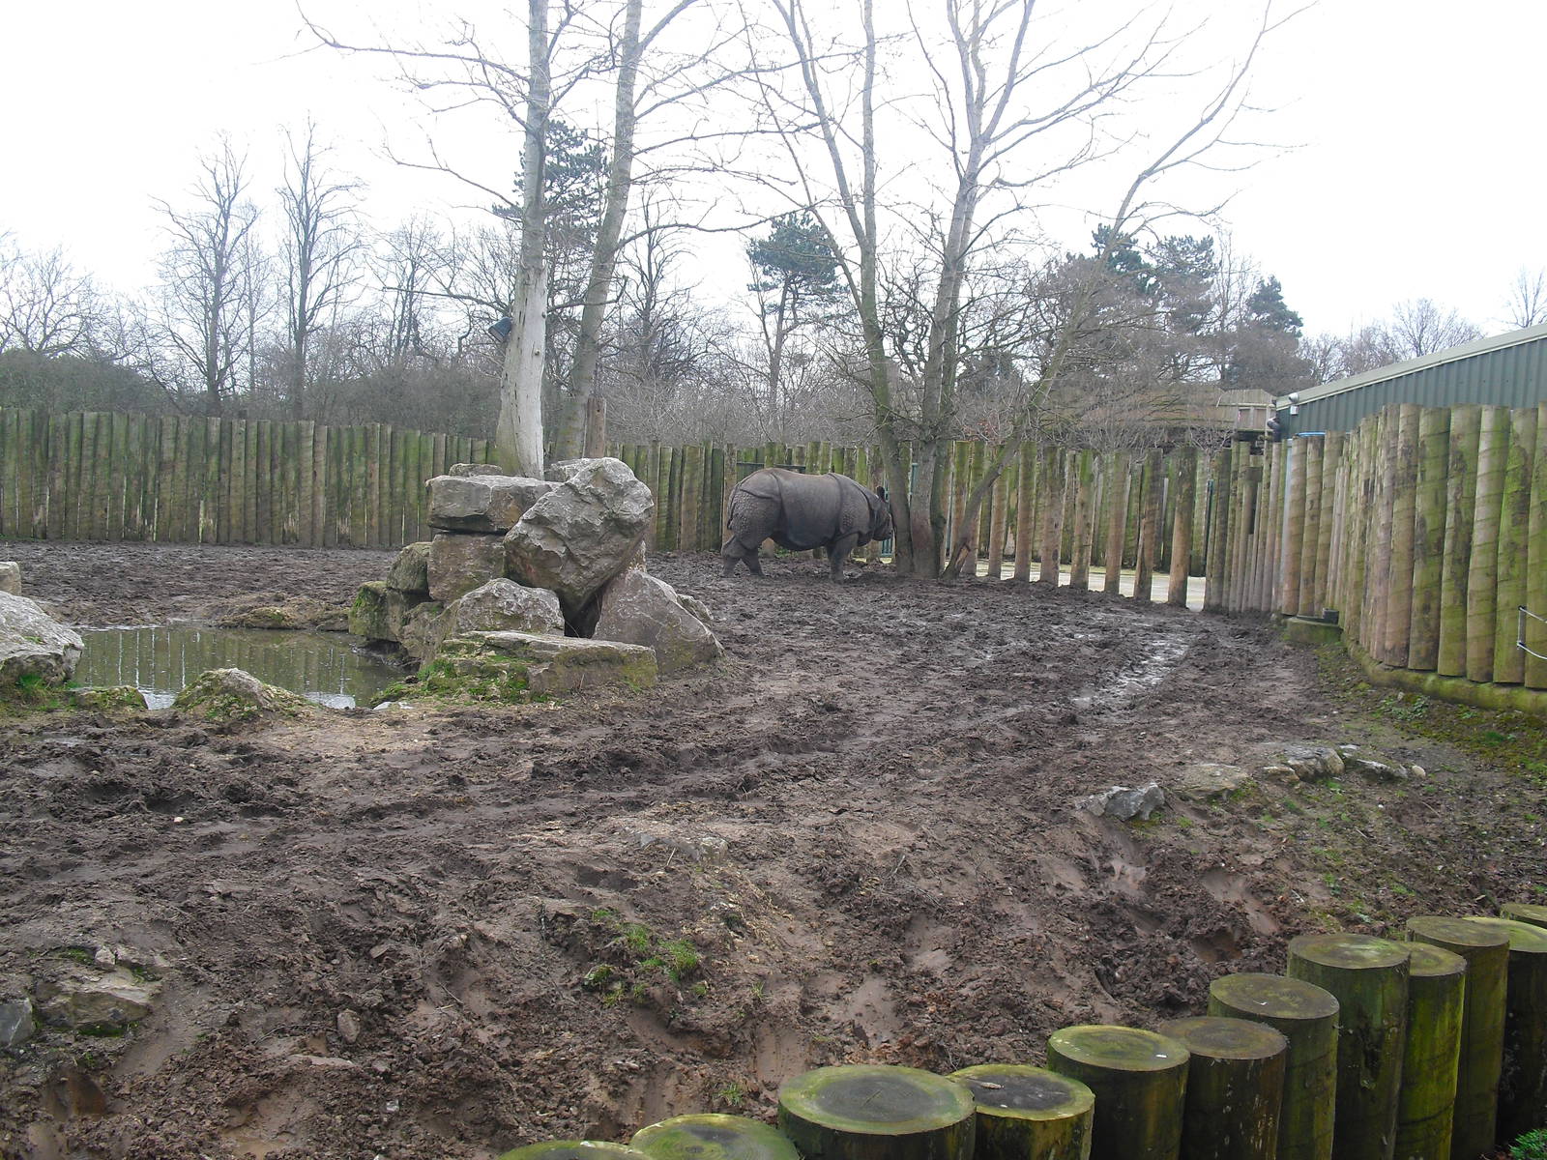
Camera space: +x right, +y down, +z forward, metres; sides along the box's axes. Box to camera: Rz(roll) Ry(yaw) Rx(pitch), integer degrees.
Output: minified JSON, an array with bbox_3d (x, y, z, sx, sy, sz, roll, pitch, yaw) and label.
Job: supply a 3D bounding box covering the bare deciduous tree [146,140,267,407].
[{"bbox_3d":[-19.793,-9.108,56.000,4.000,12.400,4.000,1,4,-19],"label":"bare deciduous tree"}]

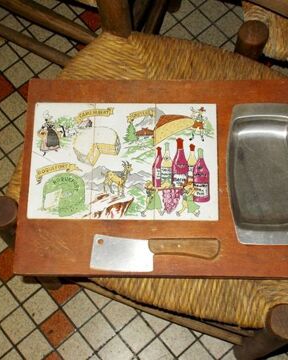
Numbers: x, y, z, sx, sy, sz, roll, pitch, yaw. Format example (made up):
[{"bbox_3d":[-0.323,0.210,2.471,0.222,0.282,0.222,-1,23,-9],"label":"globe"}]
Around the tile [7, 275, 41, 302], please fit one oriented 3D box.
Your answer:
[{"bbox_3d":[-0.227,0.200,1.153,0.049,0.009,0.049,-39,75,-11],"label":"tile"}]

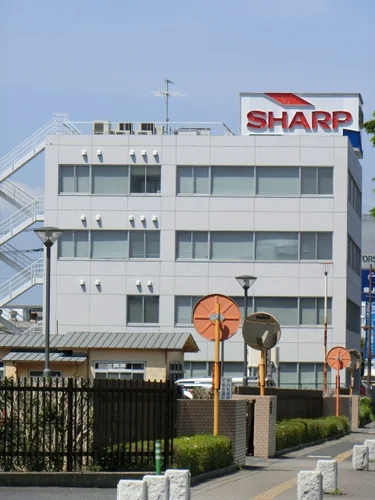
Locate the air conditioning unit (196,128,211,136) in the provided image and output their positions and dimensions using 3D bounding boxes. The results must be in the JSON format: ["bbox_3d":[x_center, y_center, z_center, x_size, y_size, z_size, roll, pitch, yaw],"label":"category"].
[{"bbox_3d":[0.965,-6.623,181.481,0.762,0.600,0.400,0,-3,5],"label":"air conditioning unit"}]

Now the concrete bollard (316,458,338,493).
[{"bbox_3d":[2.110,3.417,47.929,0.285,0.490,0.280,0,-2,6],"label":"concrete bollard"}]

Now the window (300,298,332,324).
[{"bbox_3d":[7.073,3.358,174.235,1.755,1.508,0.150,0,-2,5],"label":"window"}]

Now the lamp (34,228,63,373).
[{"bbox_3d":[-2.888,1.960,65.700,0.610,4.845,0.610,0,-3,5],"label":"lamp"}]

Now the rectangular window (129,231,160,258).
[{"bbox_3d":[-2.348,-0.303,175.170,1.728,1.545,0.150,0,-2,5],"label":"rectangular window"}]

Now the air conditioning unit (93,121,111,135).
[{"bbox_3d":[-4.880,-6.932,182.015,0.956,0.850,0.380,0,-3,5],"label":"air conditioning unit"}]

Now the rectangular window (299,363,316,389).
[{"bbox_3d":[6.705,7.059,177.114,0.948,1.543,0.150,0,-3,5],"label":"rectangular window"}]

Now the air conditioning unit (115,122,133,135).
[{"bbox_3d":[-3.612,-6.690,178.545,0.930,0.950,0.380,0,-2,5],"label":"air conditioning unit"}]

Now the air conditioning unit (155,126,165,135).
[{"bbox_3d":[-1.572,-6.633,178.372,0.507,0.600,0.380,0,-2,5],"label":"air conditioning unit"}]

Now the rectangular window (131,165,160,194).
[{"bbox_3d":[-2.316,-3.931,178.438,1.722,1.609,0.150,0,-3,5],"label":"rectangular window"}]

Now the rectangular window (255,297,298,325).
[{"bbox_3d":[4.912,3.348,174.416,2.418,1.537,0.150,0,-2,5],"label":"rectangular window"}]

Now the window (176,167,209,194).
[{"bbox_3d":[0.328,-3.906,178.197,1.841,1.613,0.150,0,-3,5],"label":"window"}]

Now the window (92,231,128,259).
[{"bbox_3d":[-4.411,-0.279,180.525,2.143,1.621,0.150,0,-3,5],"label":"window"}]

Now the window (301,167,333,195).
[{"bbox_3d":[7.332,-3.889,179.646,1.849,1.626,0.150,0,-3,5],"label":"window"}]

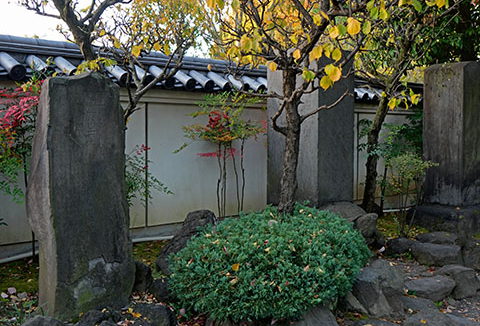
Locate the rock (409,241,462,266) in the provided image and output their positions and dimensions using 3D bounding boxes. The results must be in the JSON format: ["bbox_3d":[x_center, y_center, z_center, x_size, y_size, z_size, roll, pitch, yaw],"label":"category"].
[{"bbox_3d":[2.022,0.945,6.611,0.530,0.210,0.380,0,2,10],"label":"rock"}]

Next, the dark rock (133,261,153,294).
[{"bbox_3d":[-0.757,0.857,4.870,0.200,0.230,0.200,-3,4,-45],"label":"dark rock"}]

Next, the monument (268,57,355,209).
[{"bbox_3d":[0.852,-0.416,7.723,0.770,1.780,0.710,2,4,43],"label":"monument"}]

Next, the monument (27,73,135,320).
[{"bbox_3d":[-1.058,0.192,4.311,0.260,1.600,0.610,2,4,43],"label":"monument"}]

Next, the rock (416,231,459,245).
[{"bbox_3d":[2.207,0.832,7.150,0.440,0.180,0.320,-1,3,-12],"label":"rock"}]

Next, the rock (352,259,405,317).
[{"bbox_3d":[1.027,0.947,4.773,0.401,0.300,0.480,0,1,7],"label":"rock"}]

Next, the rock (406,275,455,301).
[{"bbox_3d":[1.652,1.071,5.550,0.390,0.150,0.340,-1,3,-12],"label":"rock"}]

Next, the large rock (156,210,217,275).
[{"bbox_3d":[-0.503,0.750,6.043,0.587,0.550,0.450,0,1,-3],"label":"large rock"}]

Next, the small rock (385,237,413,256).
[{"bbox_3d":[1.707,0.861,6.850,0.310,0.180,0.260,0,3,-9],"label":"small rock"}]

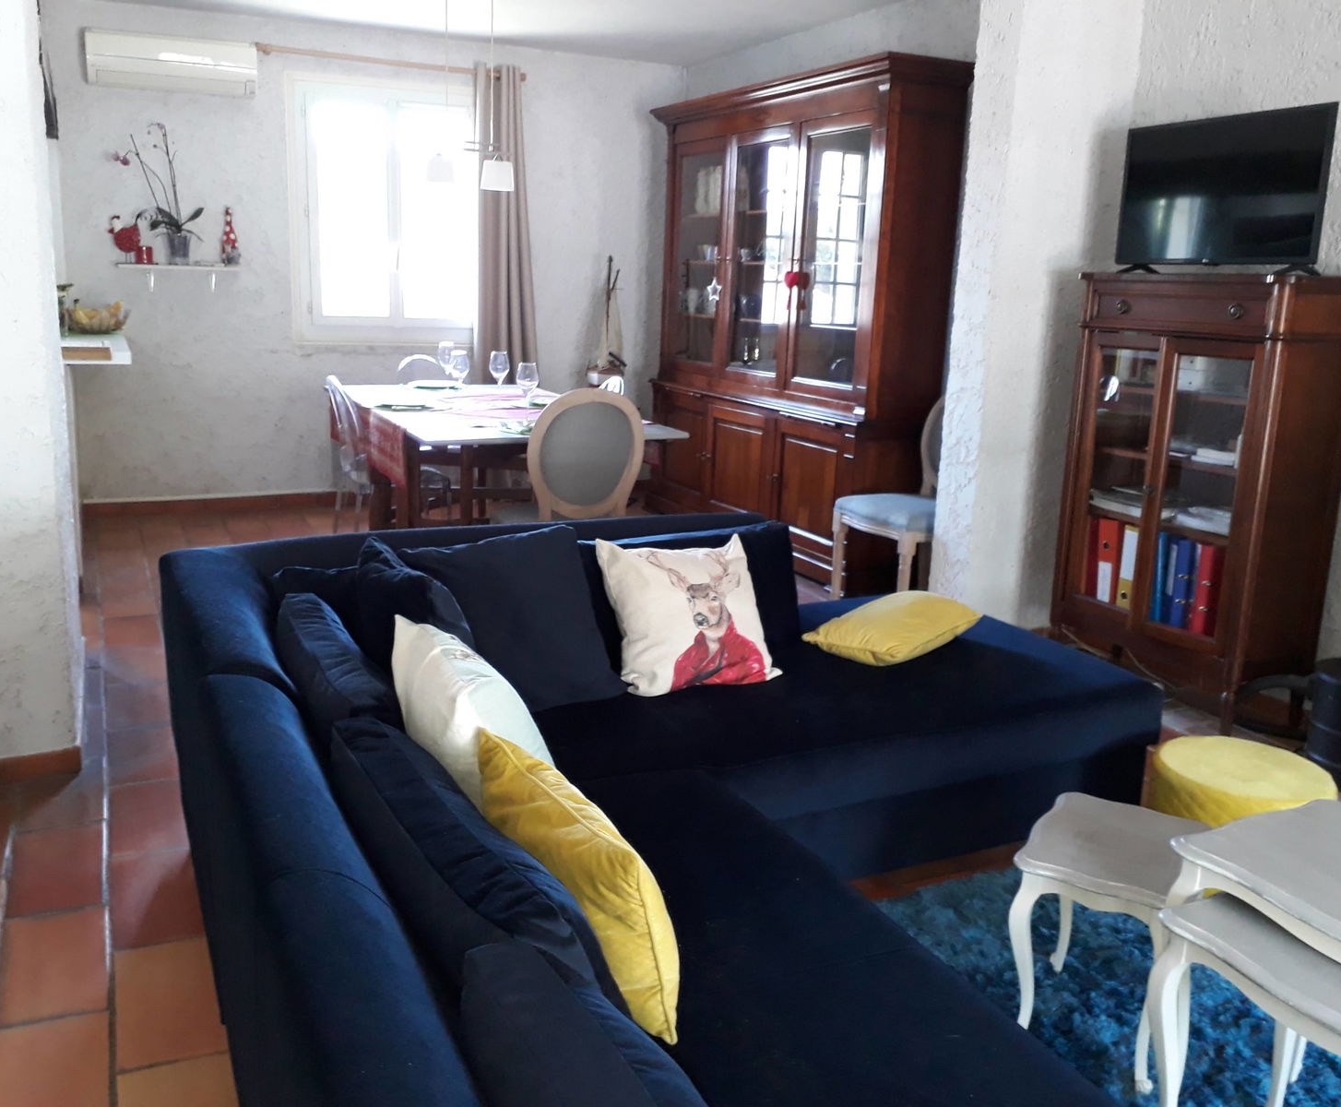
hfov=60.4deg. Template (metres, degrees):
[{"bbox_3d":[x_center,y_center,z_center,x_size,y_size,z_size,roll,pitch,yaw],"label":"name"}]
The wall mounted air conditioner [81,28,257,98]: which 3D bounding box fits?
[{"bbox_3d":[-2.416,-2.364,5.597,0.750,0.250,0.190,-5,15,-26],"label":"wall mounted air conditioner"}]

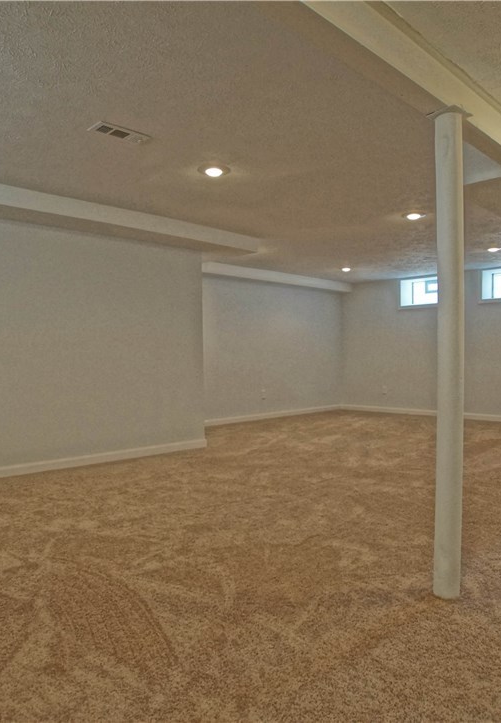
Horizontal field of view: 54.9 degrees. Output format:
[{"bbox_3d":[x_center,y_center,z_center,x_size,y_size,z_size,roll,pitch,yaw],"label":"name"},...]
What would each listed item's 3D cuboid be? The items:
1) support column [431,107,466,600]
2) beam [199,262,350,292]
[{"bbox_3d":[0.781,-0.028,1.904,0.105,1.930,0.105,-1,1,-45],"label":"support column"},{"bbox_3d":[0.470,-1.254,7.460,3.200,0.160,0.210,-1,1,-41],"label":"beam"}]

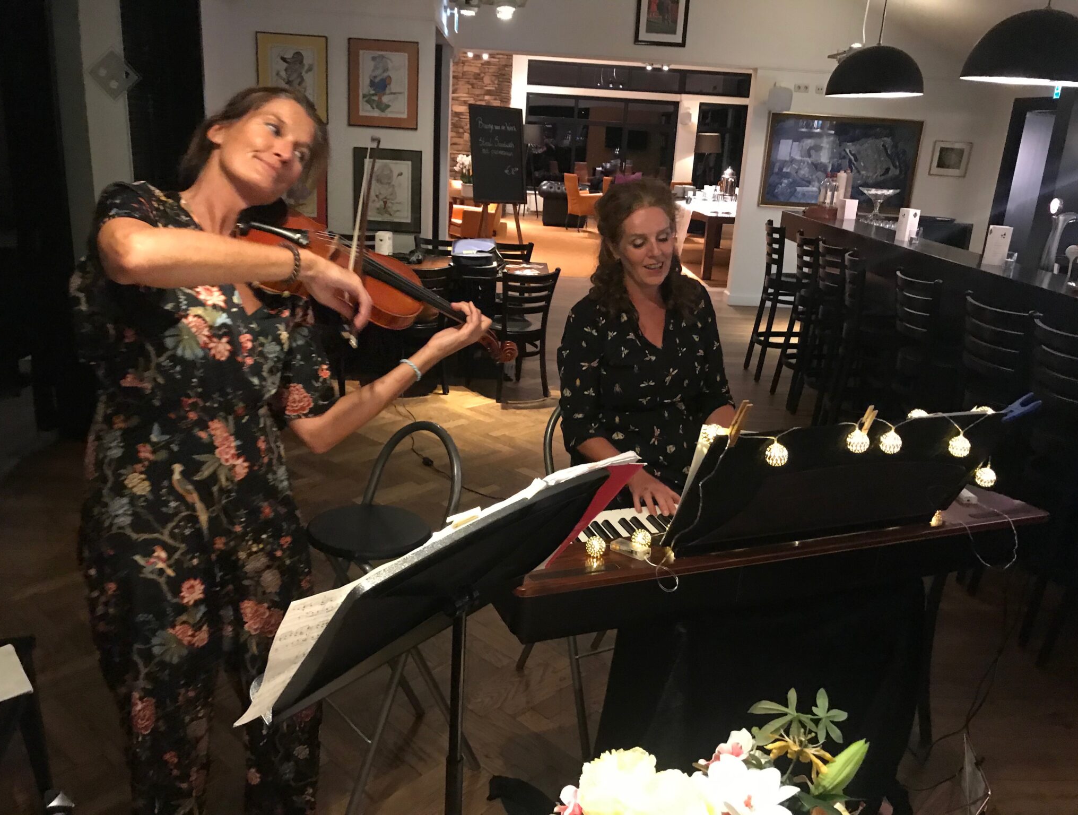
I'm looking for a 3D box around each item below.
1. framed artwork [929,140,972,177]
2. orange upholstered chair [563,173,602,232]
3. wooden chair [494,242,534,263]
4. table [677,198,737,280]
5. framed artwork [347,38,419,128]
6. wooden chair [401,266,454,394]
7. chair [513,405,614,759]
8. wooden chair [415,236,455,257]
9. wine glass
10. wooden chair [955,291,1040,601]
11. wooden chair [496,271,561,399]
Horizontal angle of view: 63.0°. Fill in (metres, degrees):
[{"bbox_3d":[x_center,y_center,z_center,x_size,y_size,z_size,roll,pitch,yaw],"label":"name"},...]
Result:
[{"bbox_3d":[4.312,-2.593,9.187,0.392,0.349,0.031,3,17,-1],"label":"framed artwork"},{"bbox_3d":[0.915,-3.888,16.757,0.615,1.026,0.554,-8,20,-32],"label":"orange upholstered chair"},{"bbox_3d":[-0.230,-0.797,6.670,0.426,0.846,0.482,0,17,-11],"label":"wooden chair"},{"bbox_3d":[2.655,-2.593,13.219,1.087,0.800,3.948,3,17,-1],"label":"table"},{"bbox_3d":[-1.331,-2.757,7.497,0.602,0.710,0.030,3,17,0],"label":"framed artwork"},{"bbox_3d":[-0.811,-0.538,5.771,0.430,0.850,0.500,-3,18,-19],"label":"wooden chair"},{"bbox_3d":[0.196,0.431,2.540,0.385,0.943,0.472,-7,20,-31],"label":"chair"},{"bbox_3d":[-0.860,-0.844,6.704,0.426,0.846,0.482,9,18,18],"label":"wooden chair"},{"bbox_3d":[2.943,-1.740,7.583,0.335,0.290,0.335,3,17,0],"label":"wine glass"},{"bbox_3d":[1.942,0.169,3.463,0.510,1.155,0.440,2,17,-4],"label":"wooden chair"},{"bbox_3d":[-0.177,-0.508,5.729,0.426,0.846,0.482,-6,19,-28],"label":"wooden chair"}]

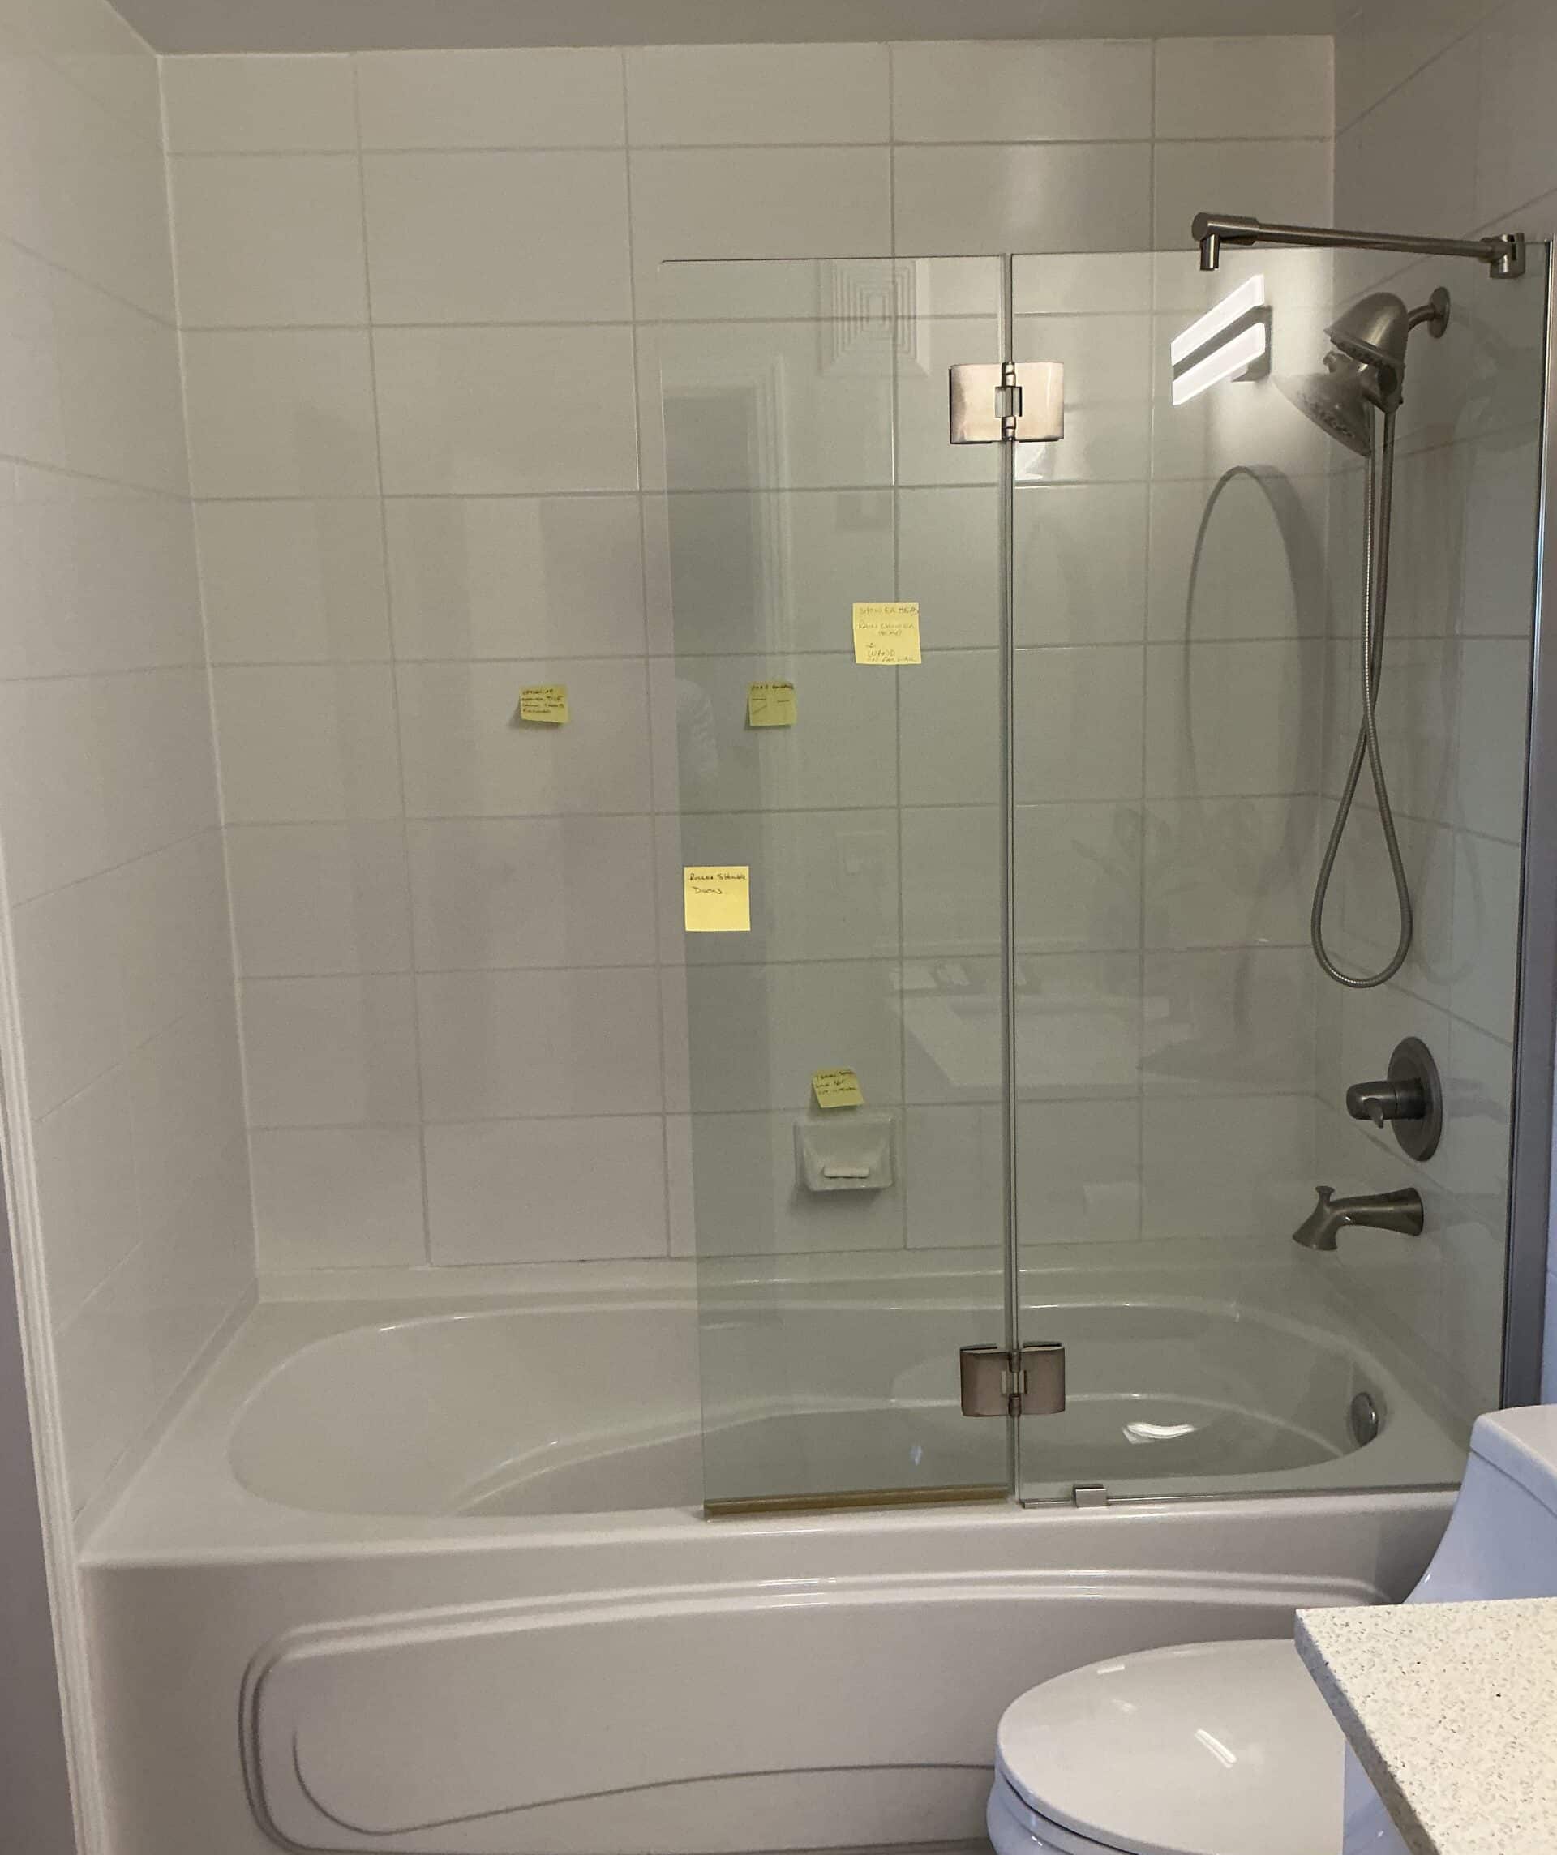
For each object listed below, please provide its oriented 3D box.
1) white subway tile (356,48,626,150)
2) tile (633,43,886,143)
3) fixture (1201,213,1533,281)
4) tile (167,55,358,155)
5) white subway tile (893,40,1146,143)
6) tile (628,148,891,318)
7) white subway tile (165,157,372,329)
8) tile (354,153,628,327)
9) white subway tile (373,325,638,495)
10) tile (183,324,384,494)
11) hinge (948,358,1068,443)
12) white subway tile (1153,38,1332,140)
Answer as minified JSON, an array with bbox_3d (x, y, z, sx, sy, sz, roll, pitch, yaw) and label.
[{"bbox_3d":[-0.433,-1.252,2.641,0.400,0.139,0.010,-2,10,-2],"label":"white subway tile"},{"bbox_3d":[-0.029,-1.271,2.663,0.402,0.140,0.010,-2,10,-2],"label":"tile"},{"bbox_3d":[0.680,-0.788,2.023,0.452,0.062,0.032,-5,10,-19],"label":"fixture"},{"bbox_3d":[-0.772,-1.230,2.598,0.288,0.143,0.012,-2,10,-2],"label":"tile"},{"bbox_3d":[0.375,-1.284,2.679,0.402,0.141,0.010,-2,10,-2],"label":"white subway tile"},{"bbox_3d":[-0.024,-1.074,2.698,0.402,0.253,0.010,-2,10,-2],"label":"tile"},{"bbox_3d":[-0.776,-1.051,2.668,0.287,0.253,0.010,-2,10,-2],"label":"white subway tile"},{"bbox_3d":[-0.423,-1.046,2.645,0.400,0.252,0.012,-2,10,-2],"label":"tile"},{"bbox_3d":[-0.417,-0.798,2.690,0.400,0.252,0.012,-2,10,-2],"label":"white subway tile"},{"bbox_3d":[-0.769,-0.796,2.708,0.289,0.251,0.010,-2,10,-2],"label":"tile"},{"bbox_3d":[0.260,-0.596,1.976,0.128,0.086,0.032,-2,10,-2],"label":"hinge"},{"bbox_3d":[0.708,-1.276,2.649,0.274,0.143,0.012,-2,10,-2],"label":"white subway tile"}]

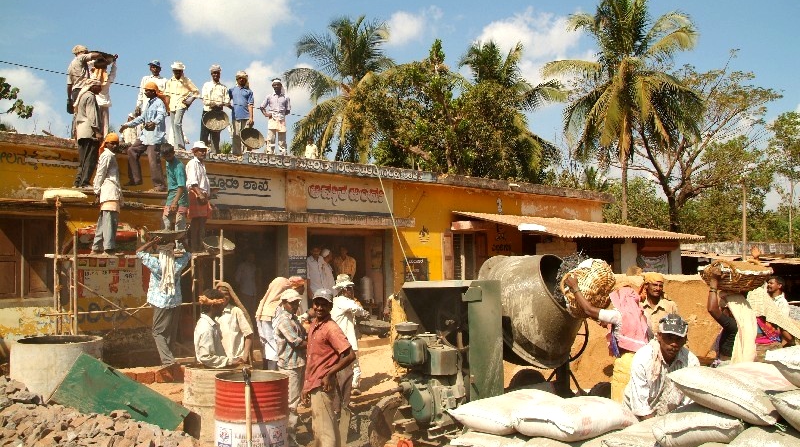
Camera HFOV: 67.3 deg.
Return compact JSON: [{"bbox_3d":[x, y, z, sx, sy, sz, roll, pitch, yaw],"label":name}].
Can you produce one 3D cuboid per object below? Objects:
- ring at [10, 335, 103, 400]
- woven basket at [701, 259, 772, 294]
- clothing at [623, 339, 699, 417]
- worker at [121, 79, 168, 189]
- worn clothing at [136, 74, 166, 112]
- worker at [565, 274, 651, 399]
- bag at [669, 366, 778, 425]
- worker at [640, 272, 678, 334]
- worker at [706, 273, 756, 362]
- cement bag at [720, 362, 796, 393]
[{"bbox_3d":[-4.021,1.817,7.029,0.950,0.840,0.950,0,-5,0],"label":"ring"},{"bbox_3d":[2.793,0.402,4.984,0.530,0.270,0.530,0,-5,0],"label":"woven basket"},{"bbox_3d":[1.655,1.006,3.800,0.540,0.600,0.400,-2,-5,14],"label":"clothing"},{"bbox_3d":[-3.941,-1.332,9.300,0.520,1.640,0.640,-5,-7,41],"label":"worker"},{"bbox_3d":[-4.451,-2.320,10.800,0.560,0.720,0.320,0,-5,-3],"label":"worn clothing"},{"bbox_3d":[1.806,1.270,5.155,0.640,1.660,0.500,-3,-4,38],"label":"worker"},{"bbox_3d":[1.686,0.843,3.063,0.660,0.170,0.460,4,9,-38],"label":"bag"},{"bbox_3d":[2.490,1.336,5.763,0.500,1.680,0.350,-1,-5,17],"label":"worker"},{"bbox_3d":[2.632,1.220,4.704,0.380,1.700,0.440,-3,-4,40],"label":"worker"},{"bbox_3d":[2.000,0.870,3.350,0.640,0.170,0.440,4,-7,-41],"label":"cement bag"}]

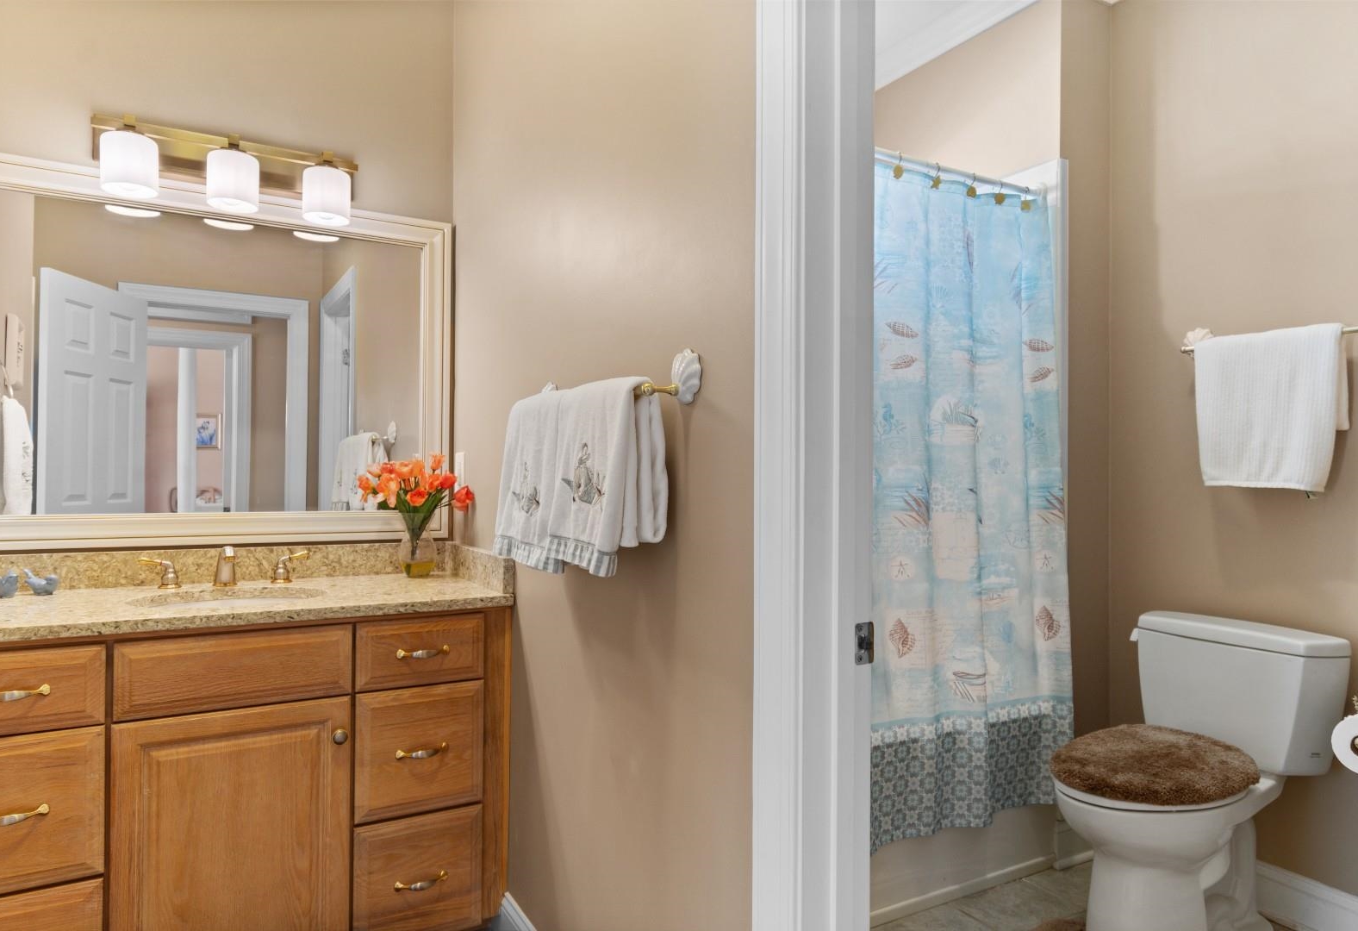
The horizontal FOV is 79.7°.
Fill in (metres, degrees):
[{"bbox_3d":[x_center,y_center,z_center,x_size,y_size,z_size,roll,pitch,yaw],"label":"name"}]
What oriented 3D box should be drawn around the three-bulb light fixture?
[{"bbox_3d":[-1.173,-0.771,2.145,0.610,0.188,0.168,1,-1,-30],"label":"three-bulb light fixture"}]

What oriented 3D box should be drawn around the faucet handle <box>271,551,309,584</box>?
[{"bbox_3d":[-1.054,0.275,2.212,0.092,0.085,0.054,1,-1,-30],"label":"faucet handle"}]

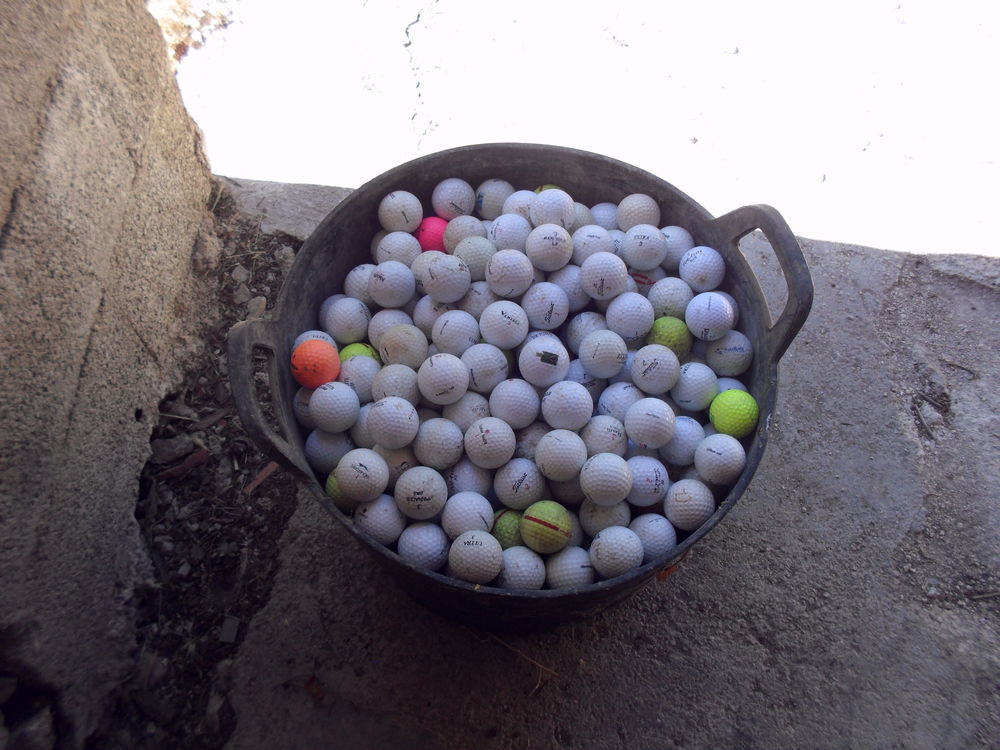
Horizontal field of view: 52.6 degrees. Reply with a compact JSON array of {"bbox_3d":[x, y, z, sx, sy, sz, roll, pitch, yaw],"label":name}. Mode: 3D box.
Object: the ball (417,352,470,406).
[{"bbox_3d":[-0.047,0.003,0.844,0.043,0.043,0.043,1,62,-1],"label":"ball"}]

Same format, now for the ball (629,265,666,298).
[{"bbox_3d":[0.143,-0.091,0.995,0.043,0.043,0.043,1,62,-1],"label":"ball"}]

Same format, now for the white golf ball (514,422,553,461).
[{"bbox_3d":[0.035,0.064,0.919,0.043,0.043,0.043,1,64,-2],"label":"white golf ball"}]

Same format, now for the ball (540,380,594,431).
[{"bbox_3d":[0.057,0.026,0.848,0.043,0.043,0.043,1,65,-3],"label":"ball"}]

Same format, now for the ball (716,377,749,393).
[{"bbox_3d":[0.212,0.023,0.949,0.043,0.043,0.043,5,64,0],"label":"ball"}]

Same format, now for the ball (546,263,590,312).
[{"bbox_3d":[0.065,-0.079,0.927,0.043,0.043,0.043,0,62,-1],"label":"ball"}]

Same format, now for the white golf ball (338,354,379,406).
[{"bbox_3d":[-0.125,0.004,0.914,0.043,0.043,0.043,0,62,-1],"label":"white golf ball"}]

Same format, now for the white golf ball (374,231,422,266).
[{"bbox_3d":[-0.095,-0.114,0.953,0.043,0.043,0.043,0,59,0],"label":"white golf ball"}]

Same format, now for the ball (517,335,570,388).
[{"bbox_3d":[0.037,-0.011,0.854,0.043,0.043,0.043,1,65,-3],"label":"ball"}]

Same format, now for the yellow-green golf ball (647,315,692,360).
[{"bbox_3d":[0.157,-0.033,0.939,0.043,0.043,0.043,2,64,-3],"label":"yellow-green golf ball"}]

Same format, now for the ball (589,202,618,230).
[{"bbox_3d":[0.105,-0.148,0.997,0.043,0.043,0.043,0,59,0],"label":"ball"}]

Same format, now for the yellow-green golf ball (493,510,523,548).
[{"bbox_3d":[0.008,0.137,0.881,0.043,0.043,0.043,1,65,-3],"label":"yellow-green golf ball"}]

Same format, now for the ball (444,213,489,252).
[{"bbox_3d":[-0.033,-0.130,0.962,0.043,0.043,0.043,0,59,0],"label":"ball"}]

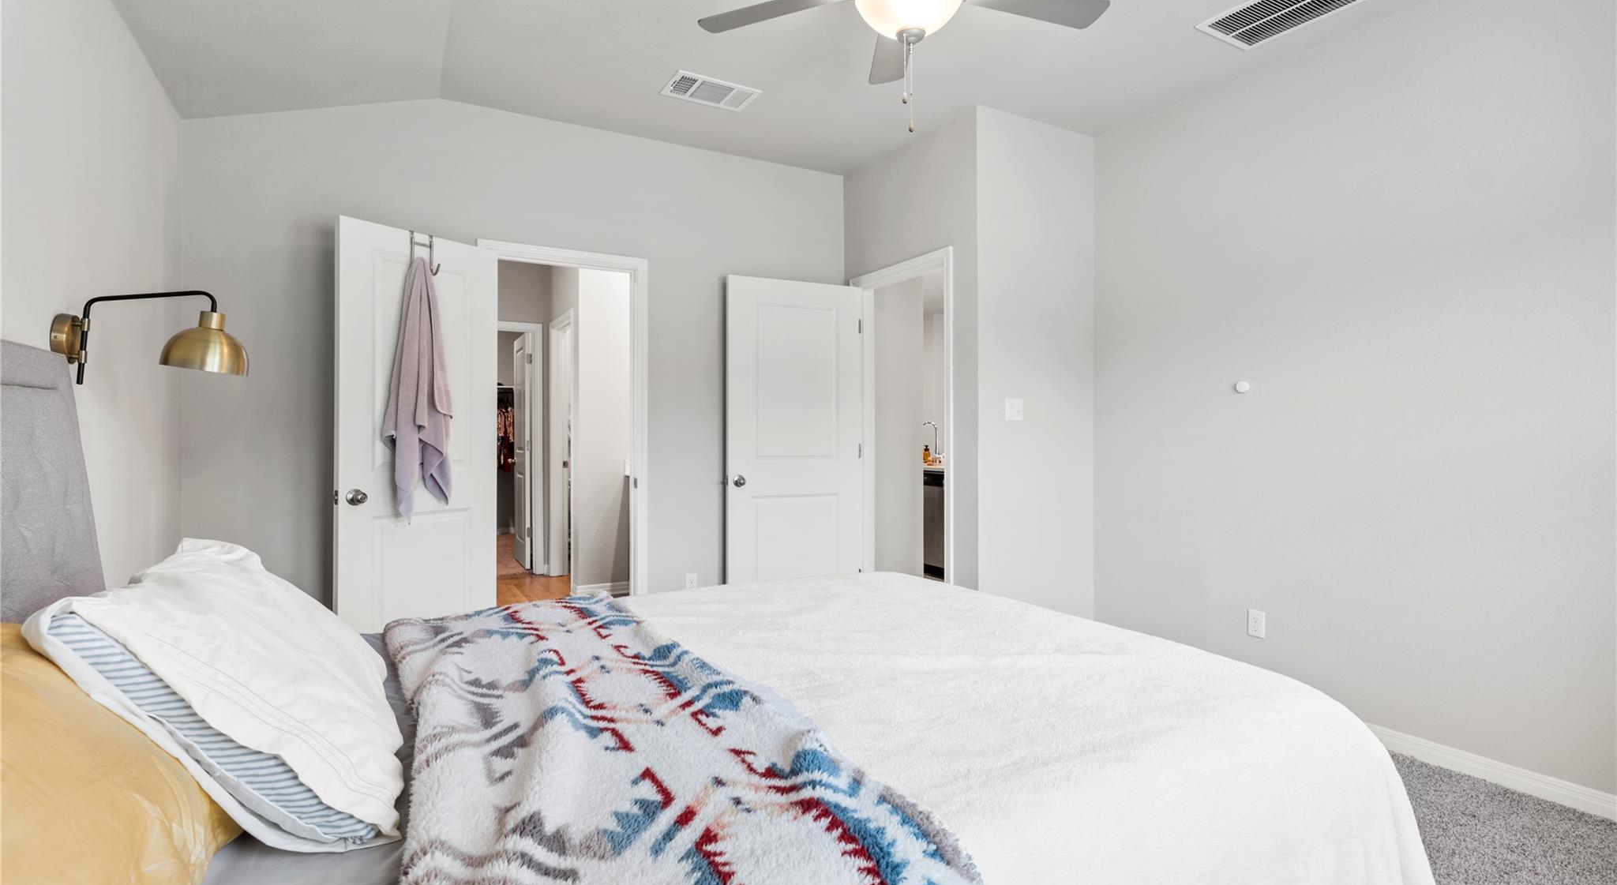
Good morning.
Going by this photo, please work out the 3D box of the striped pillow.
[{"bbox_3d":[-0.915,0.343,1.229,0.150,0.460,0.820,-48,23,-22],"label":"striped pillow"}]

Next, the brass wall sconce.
[{"bbox_3d":[-1.597,-0.250,1.758,0.370,0.210,0.230,0,0,-31],"label":"brass wall sconce"}]

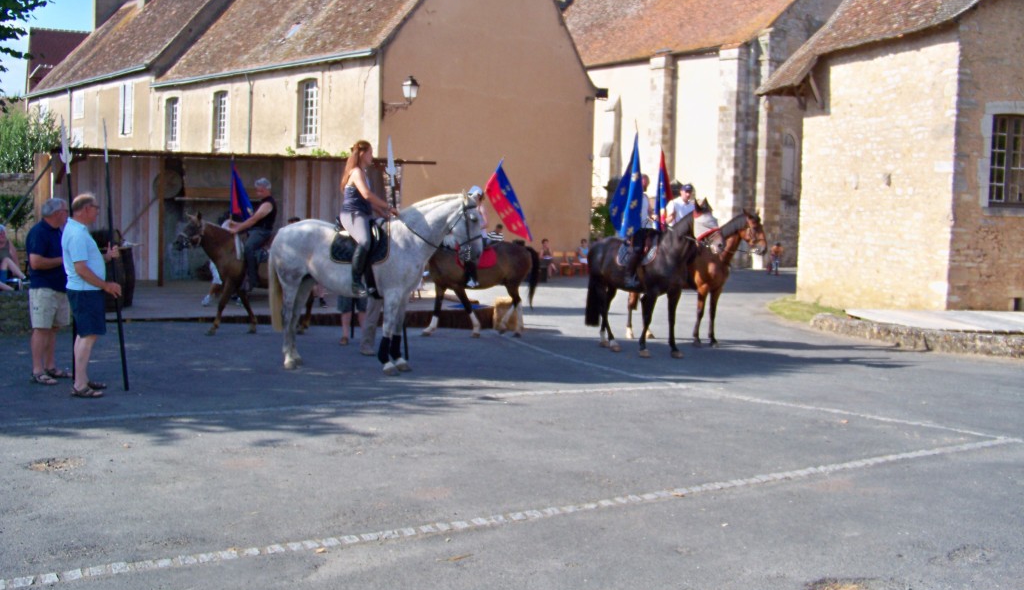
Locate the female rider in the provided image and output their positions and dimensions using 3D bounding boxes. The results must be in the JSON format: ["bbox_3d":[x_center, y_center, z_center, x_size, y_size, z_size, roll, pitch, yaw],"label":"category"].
[{"bbox_3d":[-1.495,-0.786,10.100,0.600,1.580,0.520,2,4,15],"label":"female rider"}]

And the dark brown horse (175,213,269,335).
[{"bbox_3d":[-3.534,-0.282,13.260,2.080,1.620,0.500,0,4,-16],"label":"dark brown horse"}]

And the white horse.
[{"bbox_3d":[-1.430,-0.114,10.150,2.250,1.840,0.600,2,4,15],"label":"white horse"}]

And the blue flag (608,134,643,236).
[{"bbox_3d":[1.402,-1.328,11.950,0.450,1.300,0.220,1,4,-6],"label":"blue flag"}]

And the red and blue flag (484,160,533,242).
[{"bbox_3d":[-0.049,-1.331,13.750,0.680,1.160,0.220,1,4,-6],"label":"red and blue flag"}]

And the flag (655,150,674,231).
[{"bbox_3d":[2.070,-1.391,13.250,0.300,1.200,0.220,1,4,-6],"label":"flag"}]

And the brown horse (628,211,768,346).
[{"bbox_3d":[2.436,-0.245,13.349,2.150,1.830,0.520,5,5,39],"label":"brown horse"}]

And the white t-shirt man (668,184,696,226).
[{"bbox_3d":[2.380,-0.842,13.620,0.600,1.420,0.700,-2,6,-43],"label":"white t-shirt man"}]

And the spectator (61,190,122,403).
[{"bbox_3d":[-3.661,0.004,8.500,0.460,1.750,0.550,0,4,-16],"label":"spectator"}]

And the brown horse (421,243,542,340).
[{"bbox_3d":[-0.686,-0.205,13.585,2.150,1.560,0.500,1,4,-12],"label":"brown horse"}]

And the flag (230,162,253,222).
[{"bbox_3d":[-3.630,-1.402,13.100,0.310,0.820,0.200,1,4,-6],"label":"flag"}]

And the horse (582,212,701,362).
[{"bbox_3d":[1.692,-0.167,12.100,0.600,1.840,2.100,-2,5,-41],"label":"horse"}]

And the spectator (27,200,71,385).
[{"bbox_3d":[-4.259,-0.032,9.000,0.380,1.720,0.500,3,4,20],"label":"spectator"}]

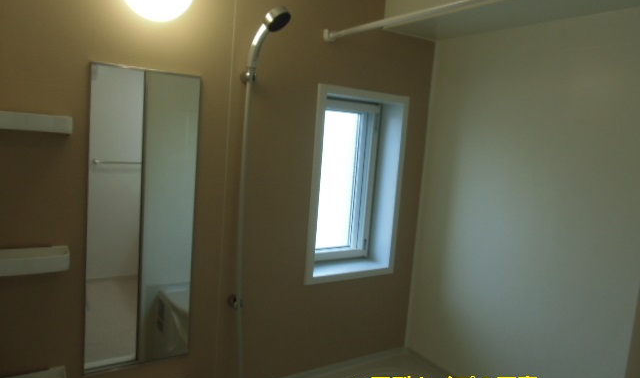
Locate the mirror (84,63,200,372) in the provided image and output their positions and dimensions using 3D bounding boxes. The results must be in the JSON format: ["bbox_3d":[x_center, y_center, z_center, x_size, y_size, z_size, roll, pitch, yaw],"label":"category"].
[{"bbox_3d":[-0.516,0.101,1.307,0.300,0.880,0.025,0,7,-33],"label":"mirror"}]

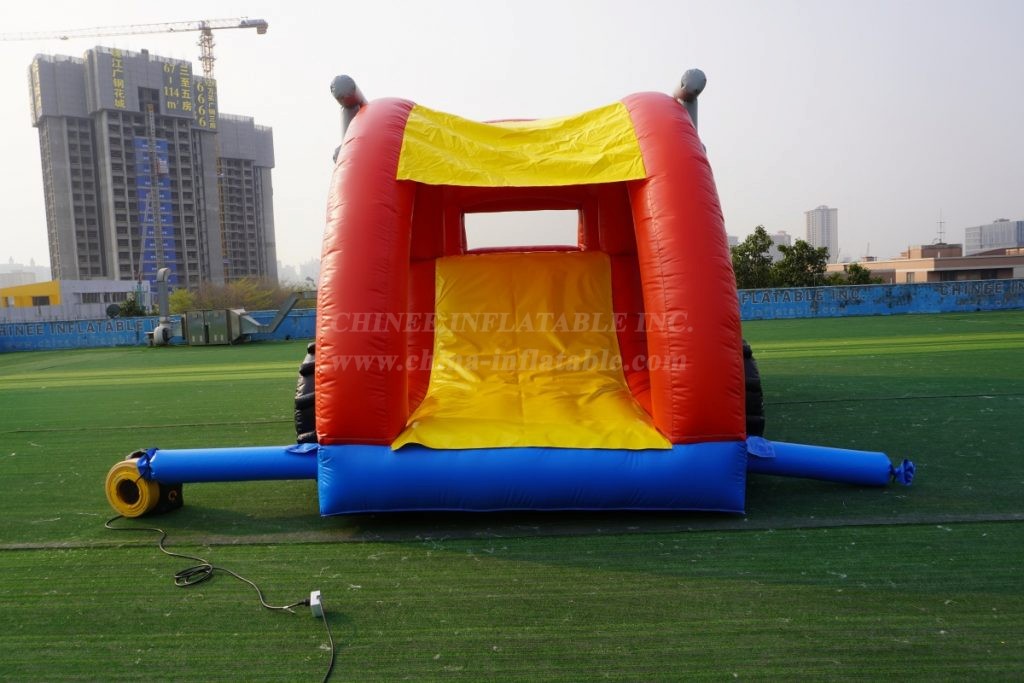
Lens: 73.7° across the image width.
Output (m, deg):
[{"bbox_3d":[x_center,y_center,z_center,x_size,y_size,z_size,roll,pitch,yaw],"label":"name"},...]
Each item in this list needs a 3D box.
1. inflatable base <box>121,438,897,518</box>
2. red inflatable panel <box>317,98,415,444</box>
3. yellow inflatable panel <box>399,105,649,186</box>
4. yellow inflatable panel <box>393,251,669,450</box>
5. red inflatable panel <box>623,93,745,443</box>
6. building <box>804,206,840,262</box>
[{"bbox_3d":[0.061,0.900,5.298,5.672,0.500,1.200,-2,5,2],"label":"inflatable base"},{"bbox_3d":[-1.077,-0.470,5.177,0.760,2.490,0.650,-2,3,3],"label":"red inflatable panel"},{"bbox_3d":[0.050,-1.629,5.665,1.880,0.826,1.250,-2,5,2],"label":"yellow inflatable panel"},{"bbox_3d":[0.087,-0.083,6.005,1.920,1.580,2.450,-2,3,3],"label":"yellow inflatable panel"},{"bbox_3d":[1.200,-0.542,5.079,0.800,2.490,0.650,-2,3,3],"label":"red inflatable panel"},{"bbox_3d":[408.012,-129.193,900.000,39.000,98.000,26.000,-1,5,15],"label":"building"}]

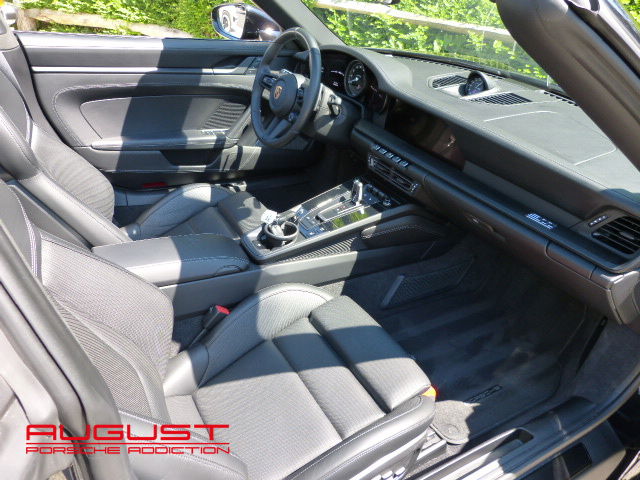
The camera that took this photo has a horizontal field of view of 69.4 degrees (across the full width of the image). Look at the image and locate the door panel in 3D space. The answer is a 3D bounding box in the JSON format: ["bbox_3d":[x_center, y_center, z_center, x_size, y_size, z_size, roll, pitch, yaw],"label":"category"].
[{"bbox_3d":[-0.431,-0.436,1.628,1.000,0.520,0.150,-12,34,-29],"label":"door panel"}]

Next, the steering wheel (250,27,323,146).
[{"bbox_3d":[-0.087,-0.454,1.414,0.095,0.365,0.365,4,26,-37],"label":"steering wheel"}]

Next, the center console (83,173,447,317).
[{"bbox_3d":[-0.095,-0.021,1.179,0.930,0.250,0.280,-12,34,-29],"label":"center console"}]

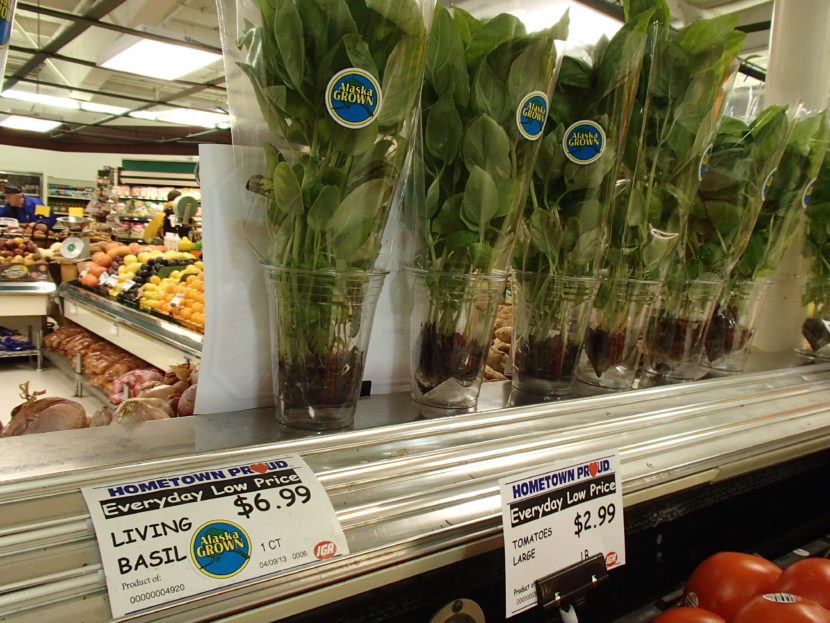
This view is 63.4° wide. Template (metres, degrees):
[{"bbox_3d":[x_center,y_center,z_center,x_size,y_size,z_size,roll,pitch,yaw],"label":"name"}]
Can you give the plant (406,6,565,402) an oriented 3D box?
[{"bbox_3d":[0.064,-0.089,0.607,0.130,0.345,0.130,3,5,0],"label":"plant"}]

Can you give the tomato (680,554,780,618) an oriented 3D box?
[{"bbox_3d":[0.247,0.223,0.515,0.079,0.067,0.079,0,6,-30],"label":"tomato"}]

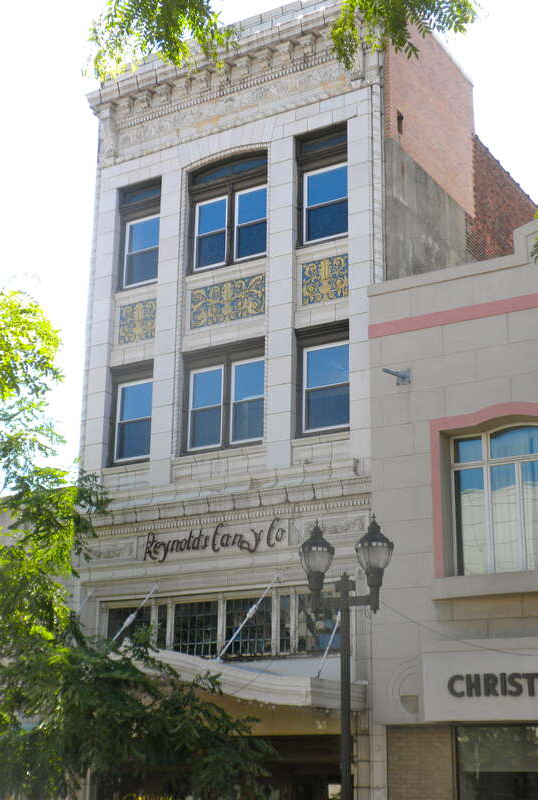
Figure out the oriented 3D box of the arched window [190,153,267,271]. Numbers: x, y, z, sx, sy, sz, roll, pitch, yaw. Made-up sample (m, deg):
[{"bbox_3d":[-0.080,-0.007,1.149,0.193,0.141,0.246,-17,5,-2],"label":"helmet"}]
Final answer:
[{"bbox_3d":[-0.721,-3.522,22.438,1.700,2.250,0.180,-10,-20,30],"label":"arched window"}]

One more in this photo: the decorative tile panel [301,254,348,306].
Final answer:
[{"bbox_3d":[0.961,-2.075,20.828,0.880,0.770,0.080,-10,-20,30],"label":"decorative tile panel"}]

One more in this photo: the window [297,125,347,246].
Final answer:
[{"bbox_3d":[0.995,-3.782,21.433,1.090,2.190,0.180,-10,-20,30],"label":"window"}]

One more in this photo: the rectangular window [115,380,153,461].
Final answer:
[{"bbox_3d":[-2.476,0.384,22.336,0.910,1.510,0.120,-10,-20,30],"label":"rectangular window"}]

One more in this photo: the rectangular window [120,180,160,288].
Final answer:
[{"bbox_3d":[-2.446,-3.203,23.429,1.090,2.190,0.180,-10,-20,30],"label":"rectangular window"}]

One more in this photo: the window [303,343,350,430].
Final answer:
[{"bbox_3d":[0.978,-0.216,20.339,0.900,1.510,0.120,-10,-20,30],"label":"window"}]

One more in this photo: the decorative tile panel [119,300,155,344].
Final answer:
[{"bbox_3d":[-2.494,-1.479,22.827,0.850,0.780,0.080,-10,-20,30],"label":"decorative tile panel"}]

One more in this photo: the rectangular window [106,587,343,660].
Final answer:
[{"bbox_3d":[-0.866,3.788,20.066,4.800,1.100,0.140,-10,-20,30],"label":"rectangular window"}]

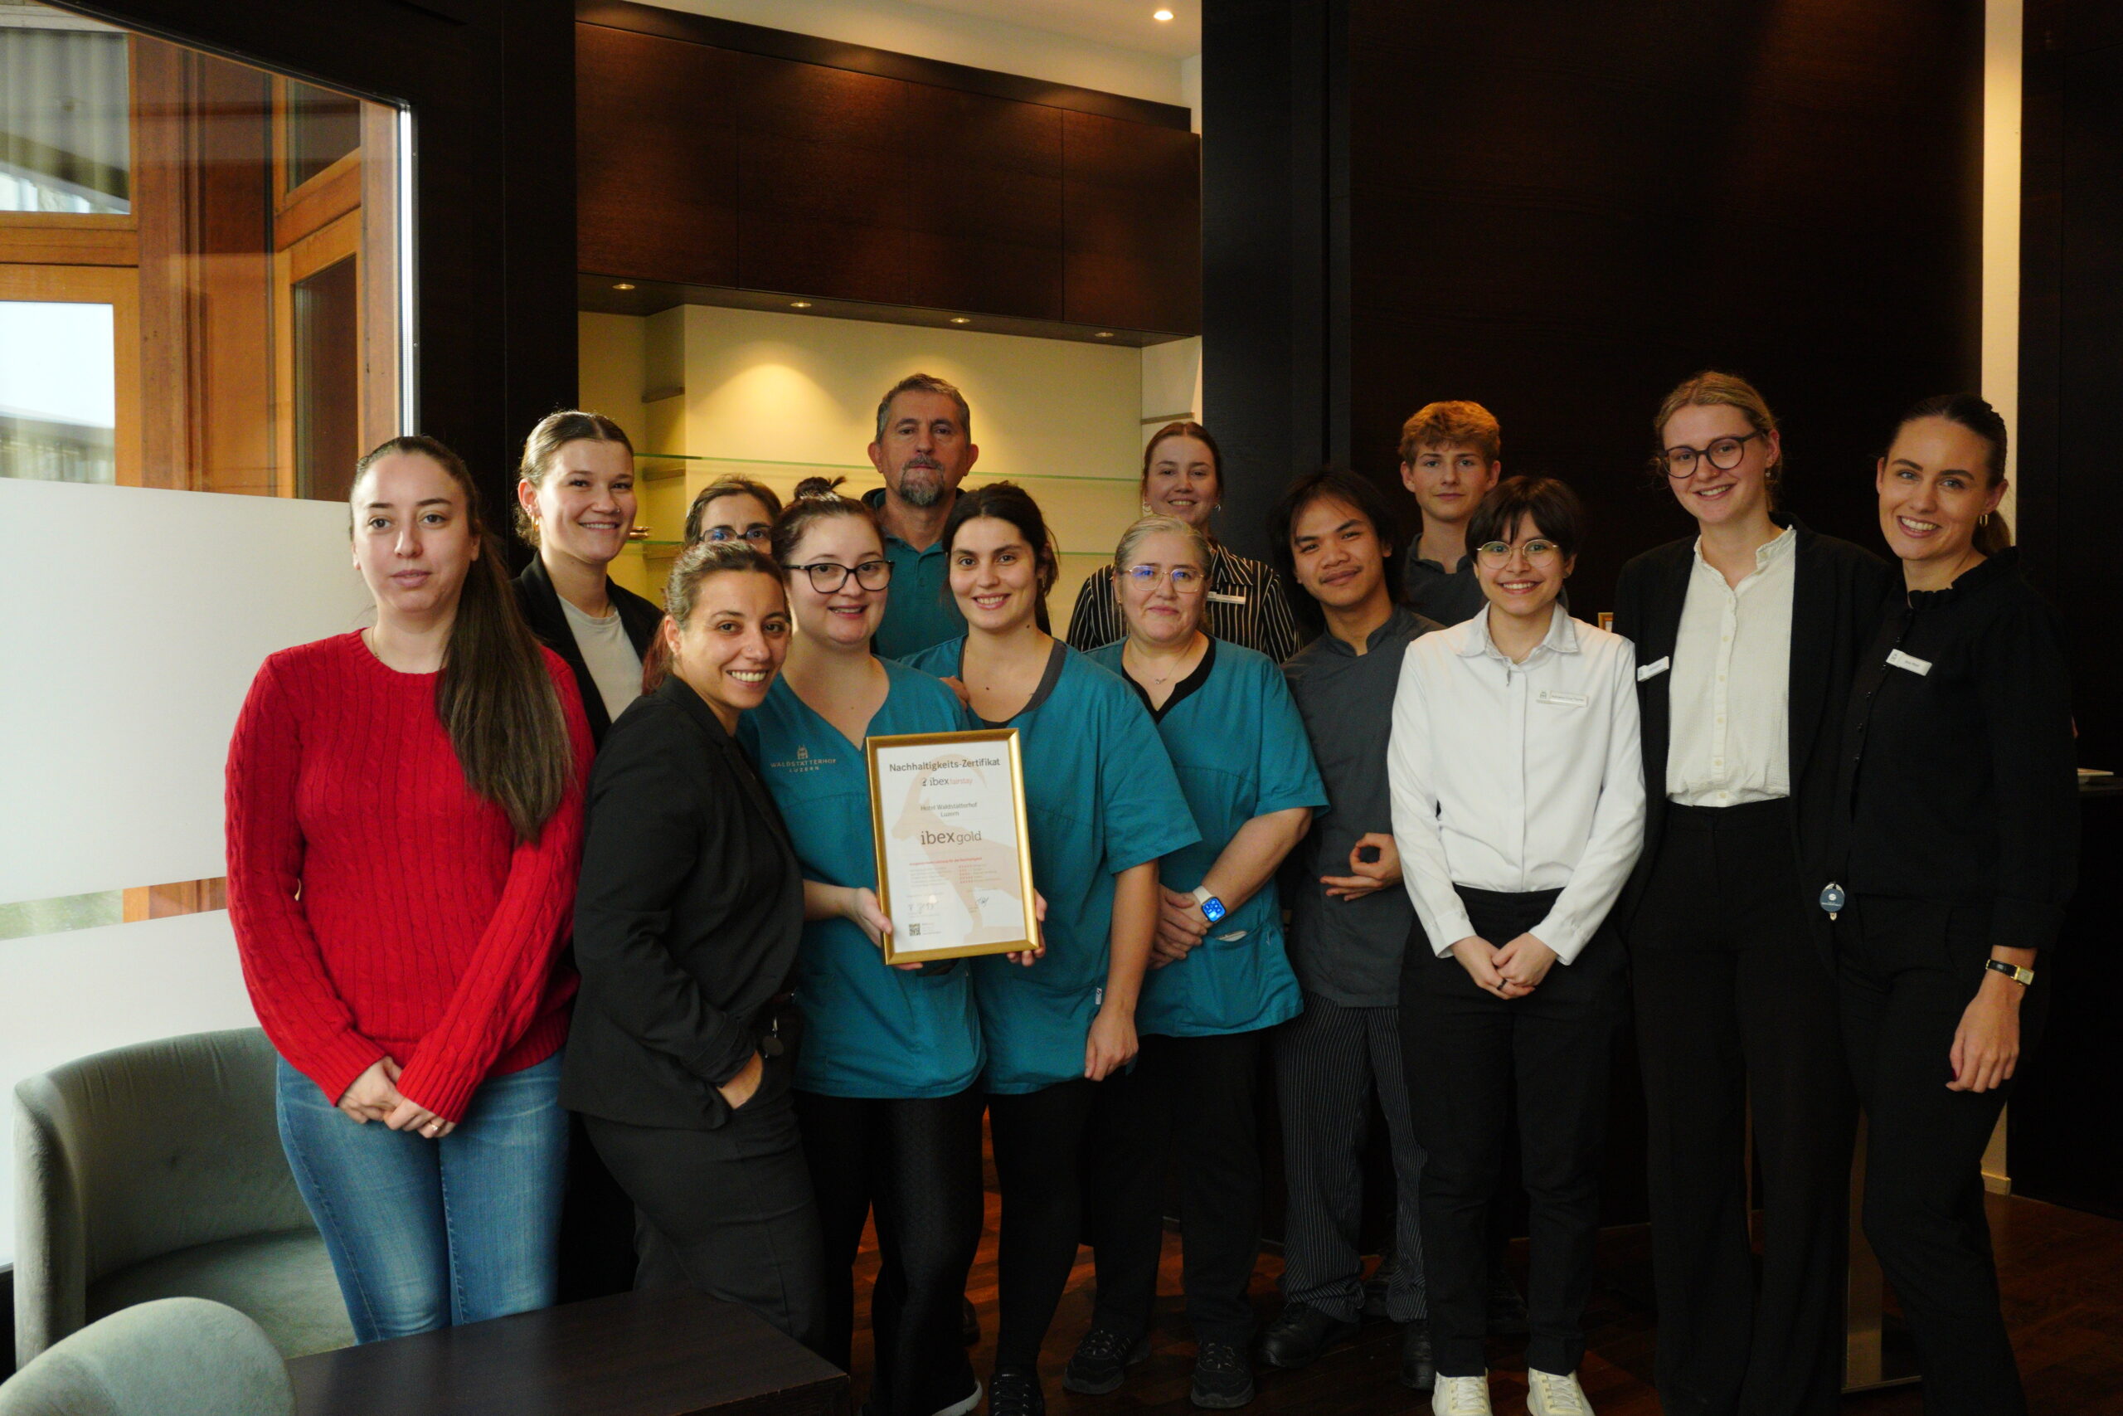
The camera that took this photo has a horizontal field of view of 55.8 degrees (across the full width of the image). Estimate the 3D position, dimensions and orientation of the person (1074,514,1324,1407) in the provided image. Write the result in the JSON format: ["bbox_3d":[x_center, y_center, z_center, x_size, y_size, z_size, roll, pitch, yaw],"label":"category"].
[{"bbox_3d":[0.195,0.432,3.550,0.540,1.540,0.340,0,2,6],"label":"person"}]

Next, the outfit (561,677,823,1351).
[{"bbox_3d":[-0.487,0.568,2.680,0.340,1.217,0.420,1,2,41],"label":"outfit"}]

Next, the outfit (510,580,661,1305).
[{"bbox_3d":[-0.692,0.476,2.920,0.440,1.387,0.280,-1,2,-19],"label":"outfit"}]

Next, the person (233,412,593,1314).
[{"bbox_3d":[-0.830,0.443,2.550,0.460,1.575,0.320,0,2,-12],"label":"person"}]

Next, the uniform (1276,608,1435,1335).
[{"bbox_3d":[0.541,0.478,3.620,0.470,1.314,0.290,0,2,12],"label":"uniform"}]

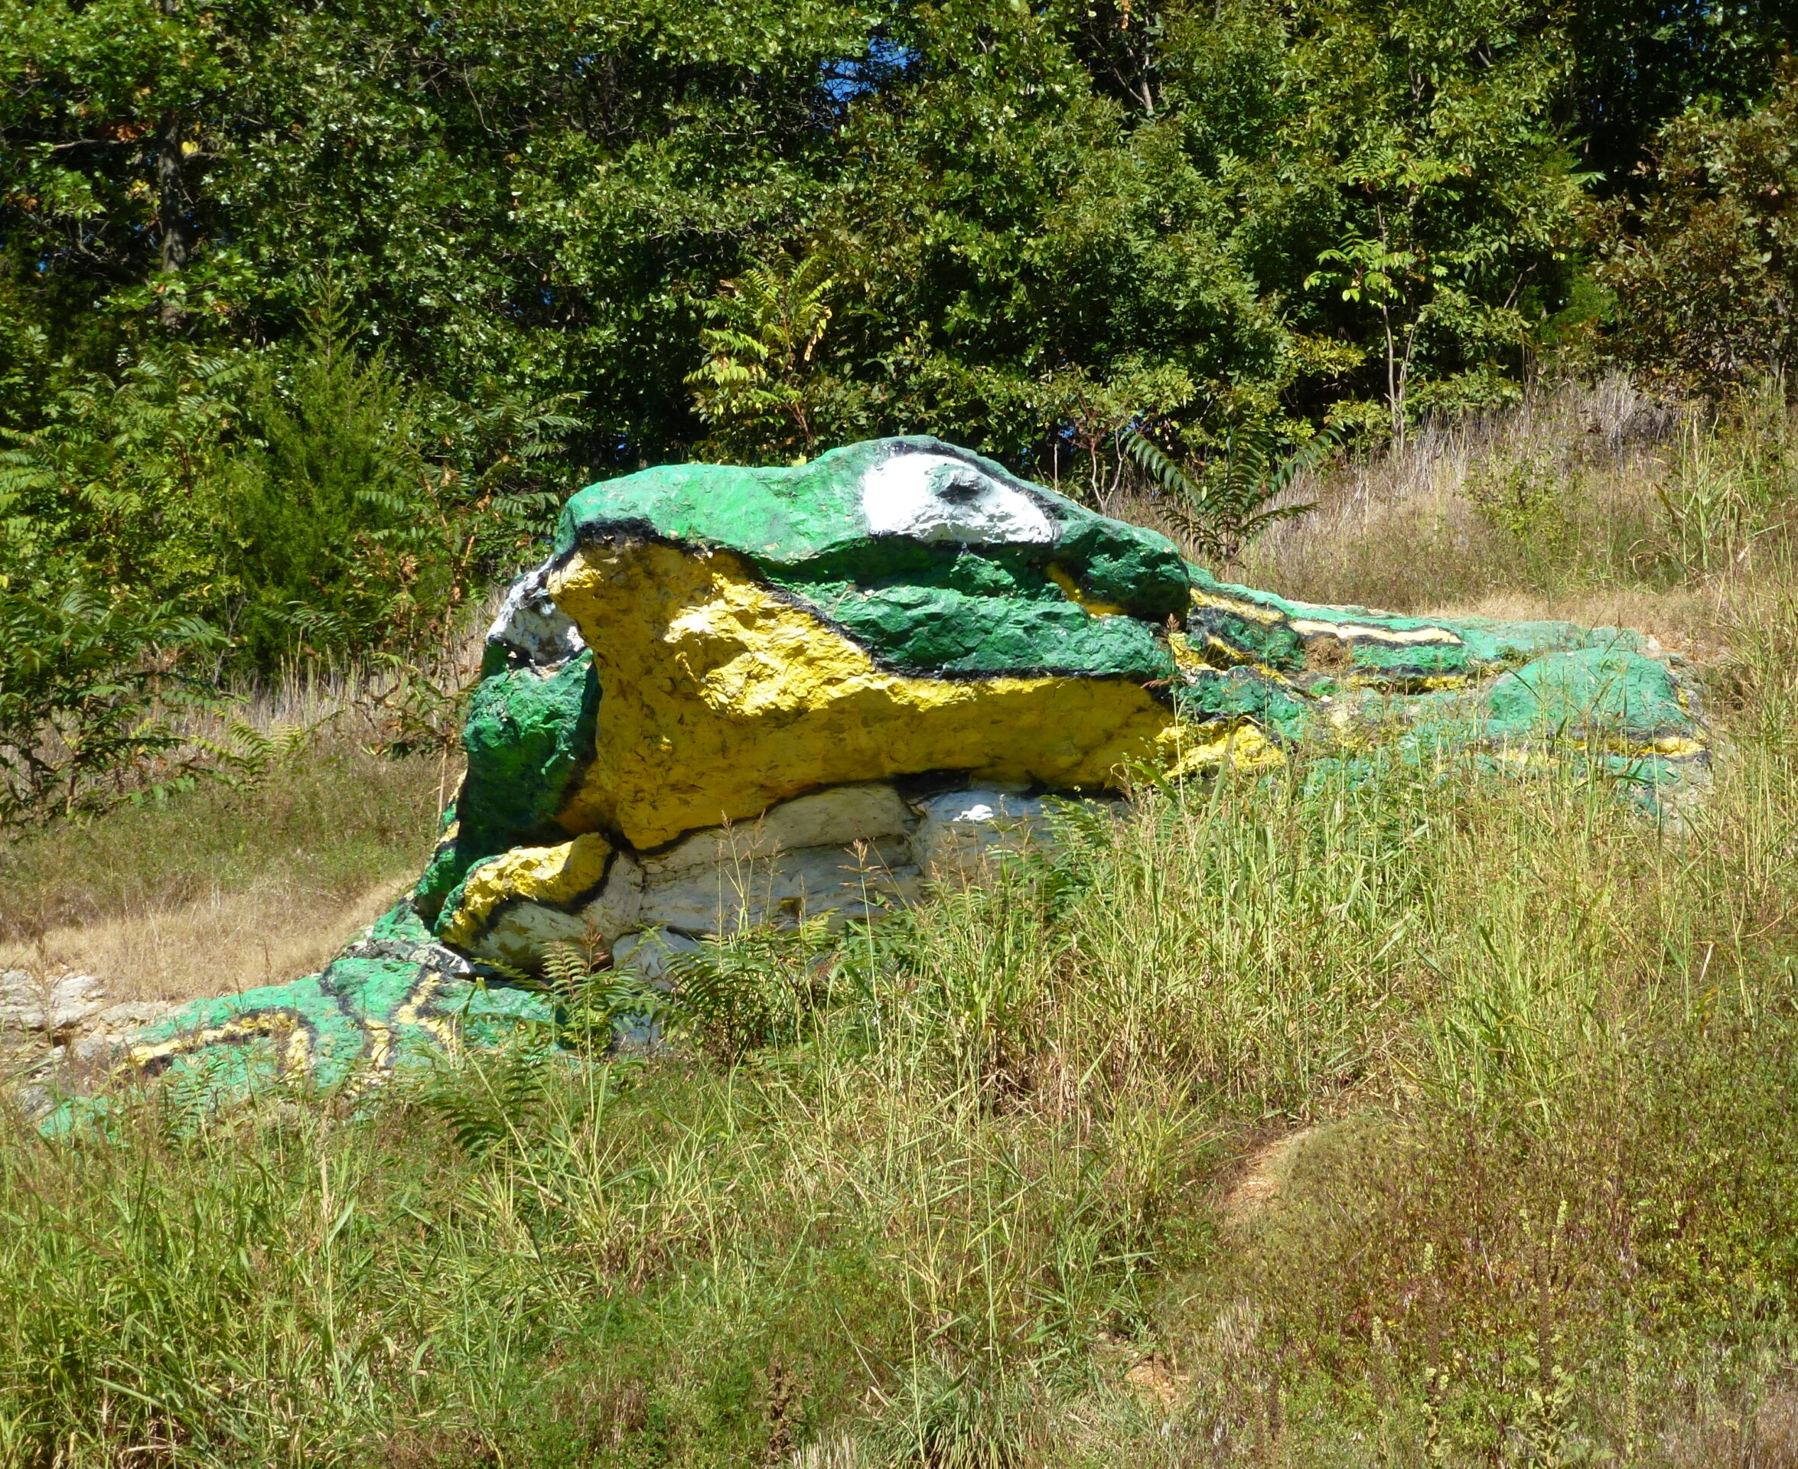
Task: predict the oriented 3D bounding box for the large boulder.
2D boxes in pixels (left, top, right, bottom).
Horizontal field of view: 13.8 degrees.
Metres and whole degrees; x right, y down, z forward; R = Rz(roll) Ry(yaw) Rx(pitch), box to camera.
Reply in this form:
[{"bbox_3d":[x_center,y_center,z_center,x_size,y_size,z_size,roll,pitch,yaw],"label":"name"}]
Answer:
[{"bbox_3d":[0.037,0.102,24.200,5.100,2.100,2.400,0,-6,0],"label":"large boulder"}]

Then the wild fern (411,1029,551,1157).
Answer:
[{"bbox_3d":[-1.284,1.123,23.000,0.430,0.400,0.380,0,-6,0],"label":"wild fern"}]

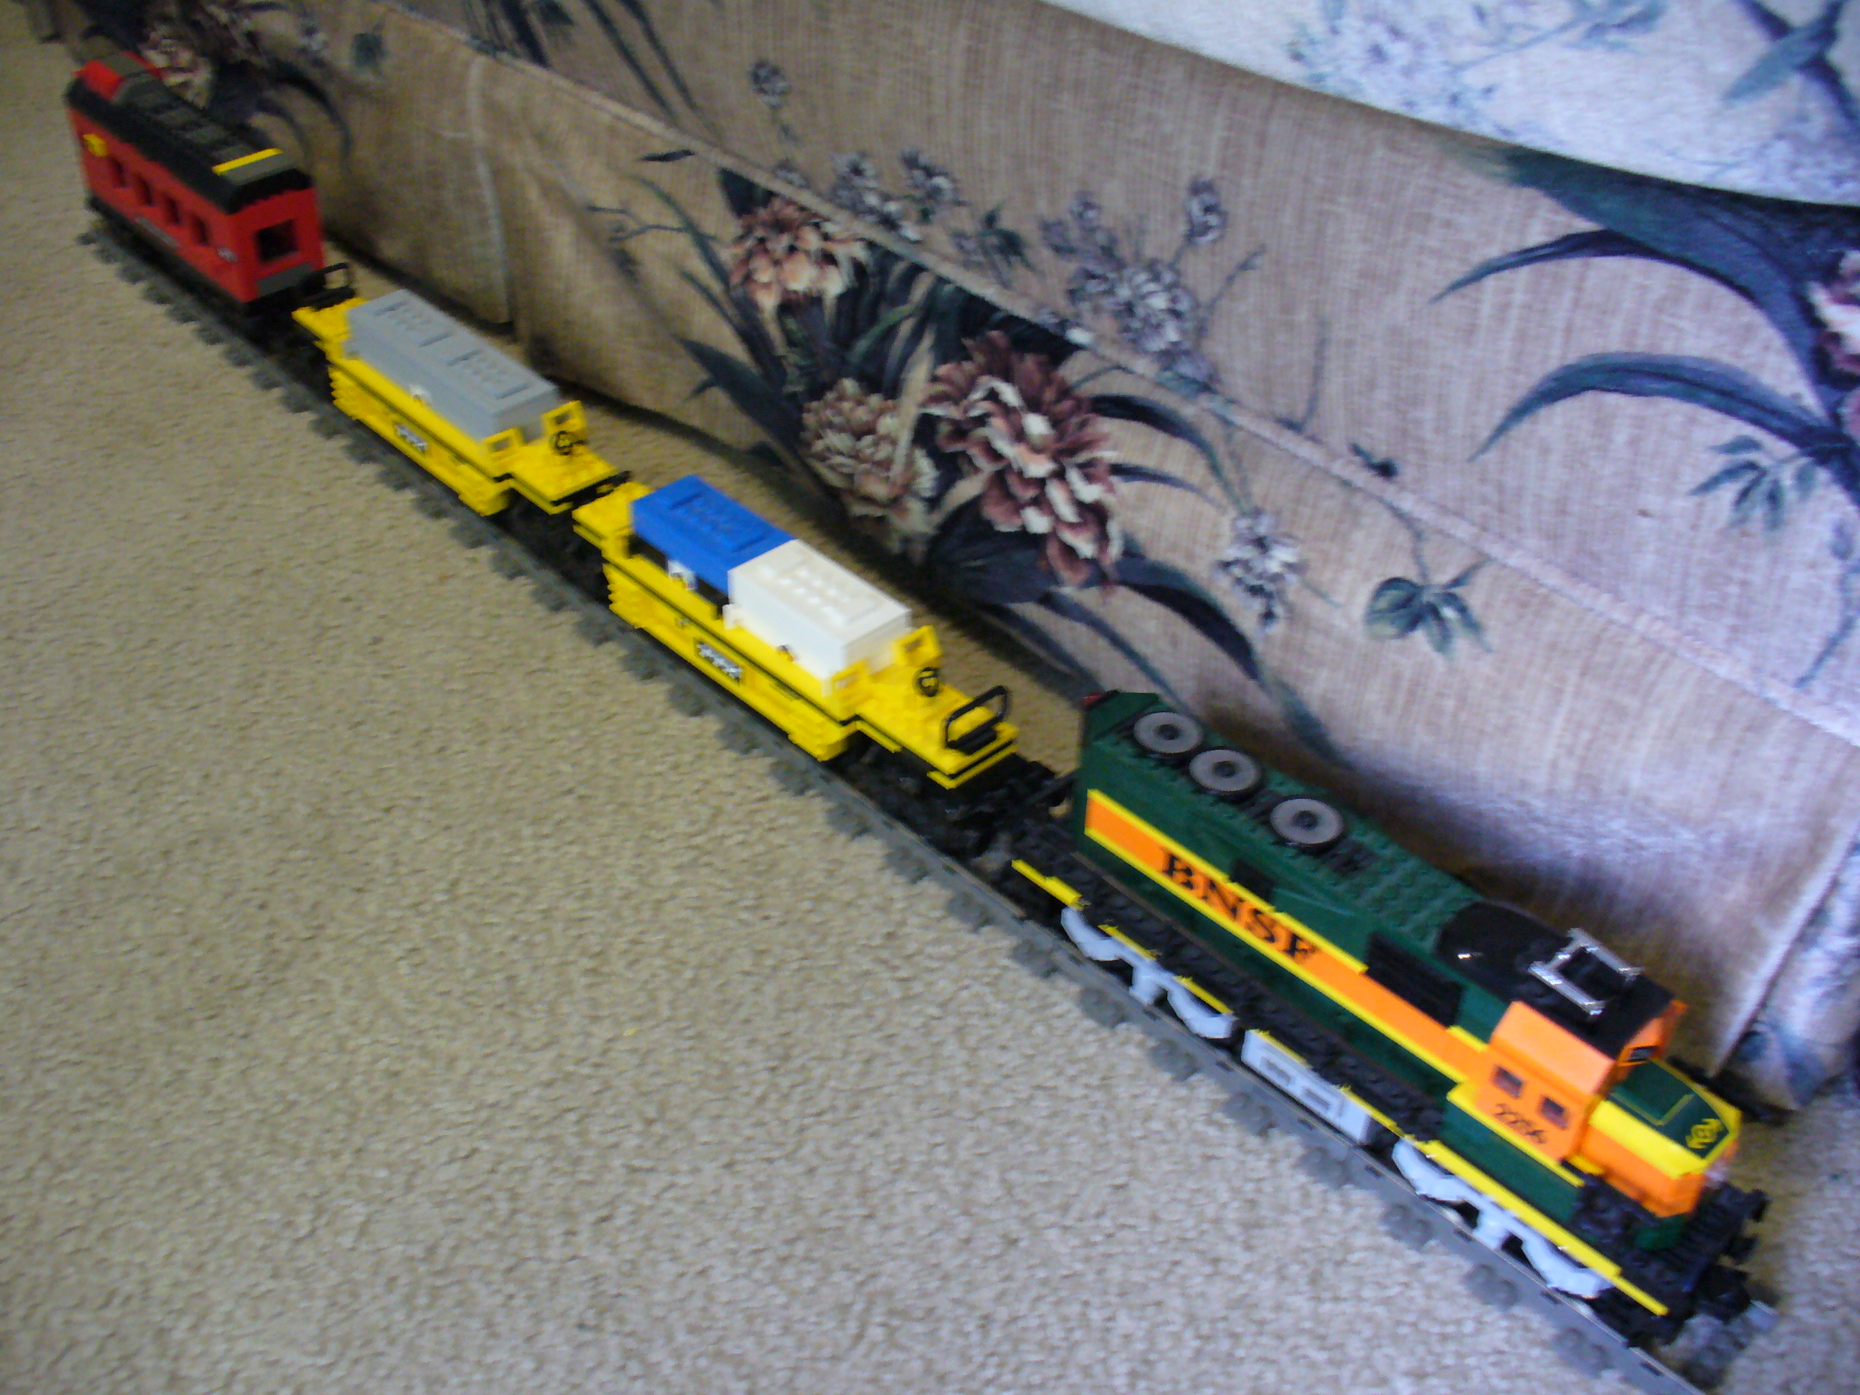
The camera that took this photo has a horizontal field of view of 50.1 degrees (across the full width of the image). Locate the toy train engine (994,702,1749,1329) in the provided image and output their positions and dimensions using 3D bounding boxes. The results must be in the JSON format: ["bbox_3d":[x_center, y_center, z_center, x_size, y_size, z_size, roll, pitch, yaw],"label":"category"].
[{"bbox_3d":[0.138,0.088,0.635,0.052,0.111,0.274,-32,49,-34],"label":"toy train engine"}]

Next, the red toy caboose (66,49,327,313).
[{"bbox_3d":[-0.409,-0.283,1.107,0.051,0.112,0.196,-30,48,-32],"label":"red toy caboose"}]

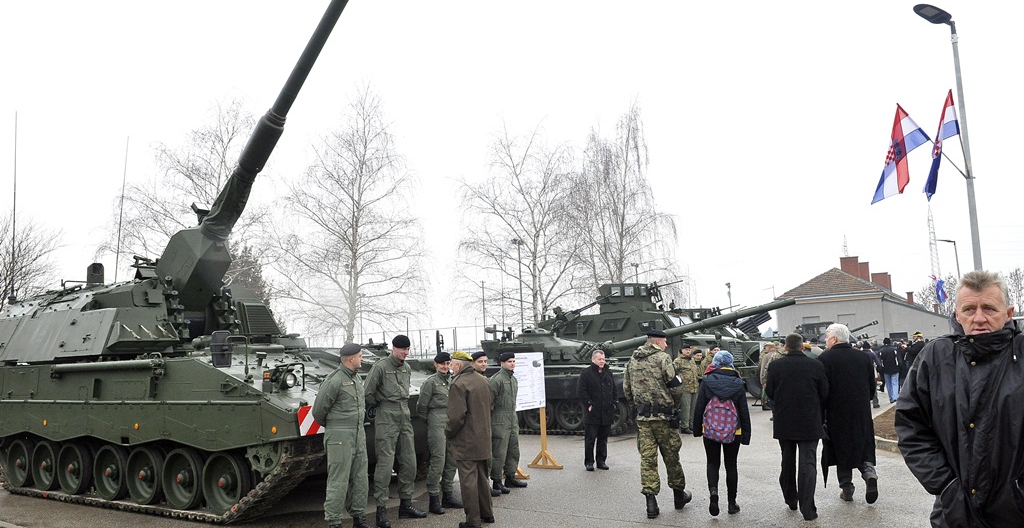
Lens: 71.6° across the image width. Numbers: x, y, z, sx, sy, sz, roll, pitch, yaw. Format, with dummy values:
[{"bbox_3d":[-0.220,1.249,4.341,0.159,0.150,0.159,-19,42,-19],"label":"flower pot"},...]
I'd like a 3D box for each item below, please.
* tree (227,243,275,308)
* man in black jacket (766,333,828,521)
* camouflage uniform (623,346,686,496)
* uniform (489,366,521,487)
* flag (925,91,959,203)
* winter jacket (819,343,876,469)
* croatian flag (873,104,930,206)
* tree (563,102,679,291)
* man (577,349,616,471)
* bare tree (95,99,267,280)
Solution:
[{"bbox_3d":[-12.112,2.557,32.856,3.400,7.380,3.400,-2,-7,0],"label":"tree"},{"bbox_3d":[2.779,1.549,6.994,0.530,1.790,0.440,-5,-8,21],"label":"man in black jacket"},{"bbox_3d":[1.482,1.570,7.332,0.560,1.578,0.370,-6,-7,27],"label":"camouflage uniform"},{"bbox_3d":[-0.110,2.093,9.179,0.340,1.493,0.520,-6,-7,30],"label":"uniform"},{"bbox_3d":[6.357,-1.752,10.500,0.320,1.620,0.550,-8,-10,41],"label":"flag"},{"bbox_3d":[3.589,1.518,7.620,0.550,1.300,0.400,-5,-8,22],"label":"winter jacket"},{"bbox_3d":[7.514,-2.112,13.700,1.000,1.900,0.500,-6,-8,24],"label":"croatian flag"},{"bbox_3d":[5.573,-1.567,35.821,6.000,13.800,6.000,-2,-6,0],"label":"tree"},{"bbox_3d":[1.255,2.107,10.534,0.570,1.760,0.380,-1,-7,-6],"label":"man"},{"bbox_3d":[-12.910,-0.636,28.532,6.800,12.680,6.800,-2,-7,0],"label":"bare tree"}]

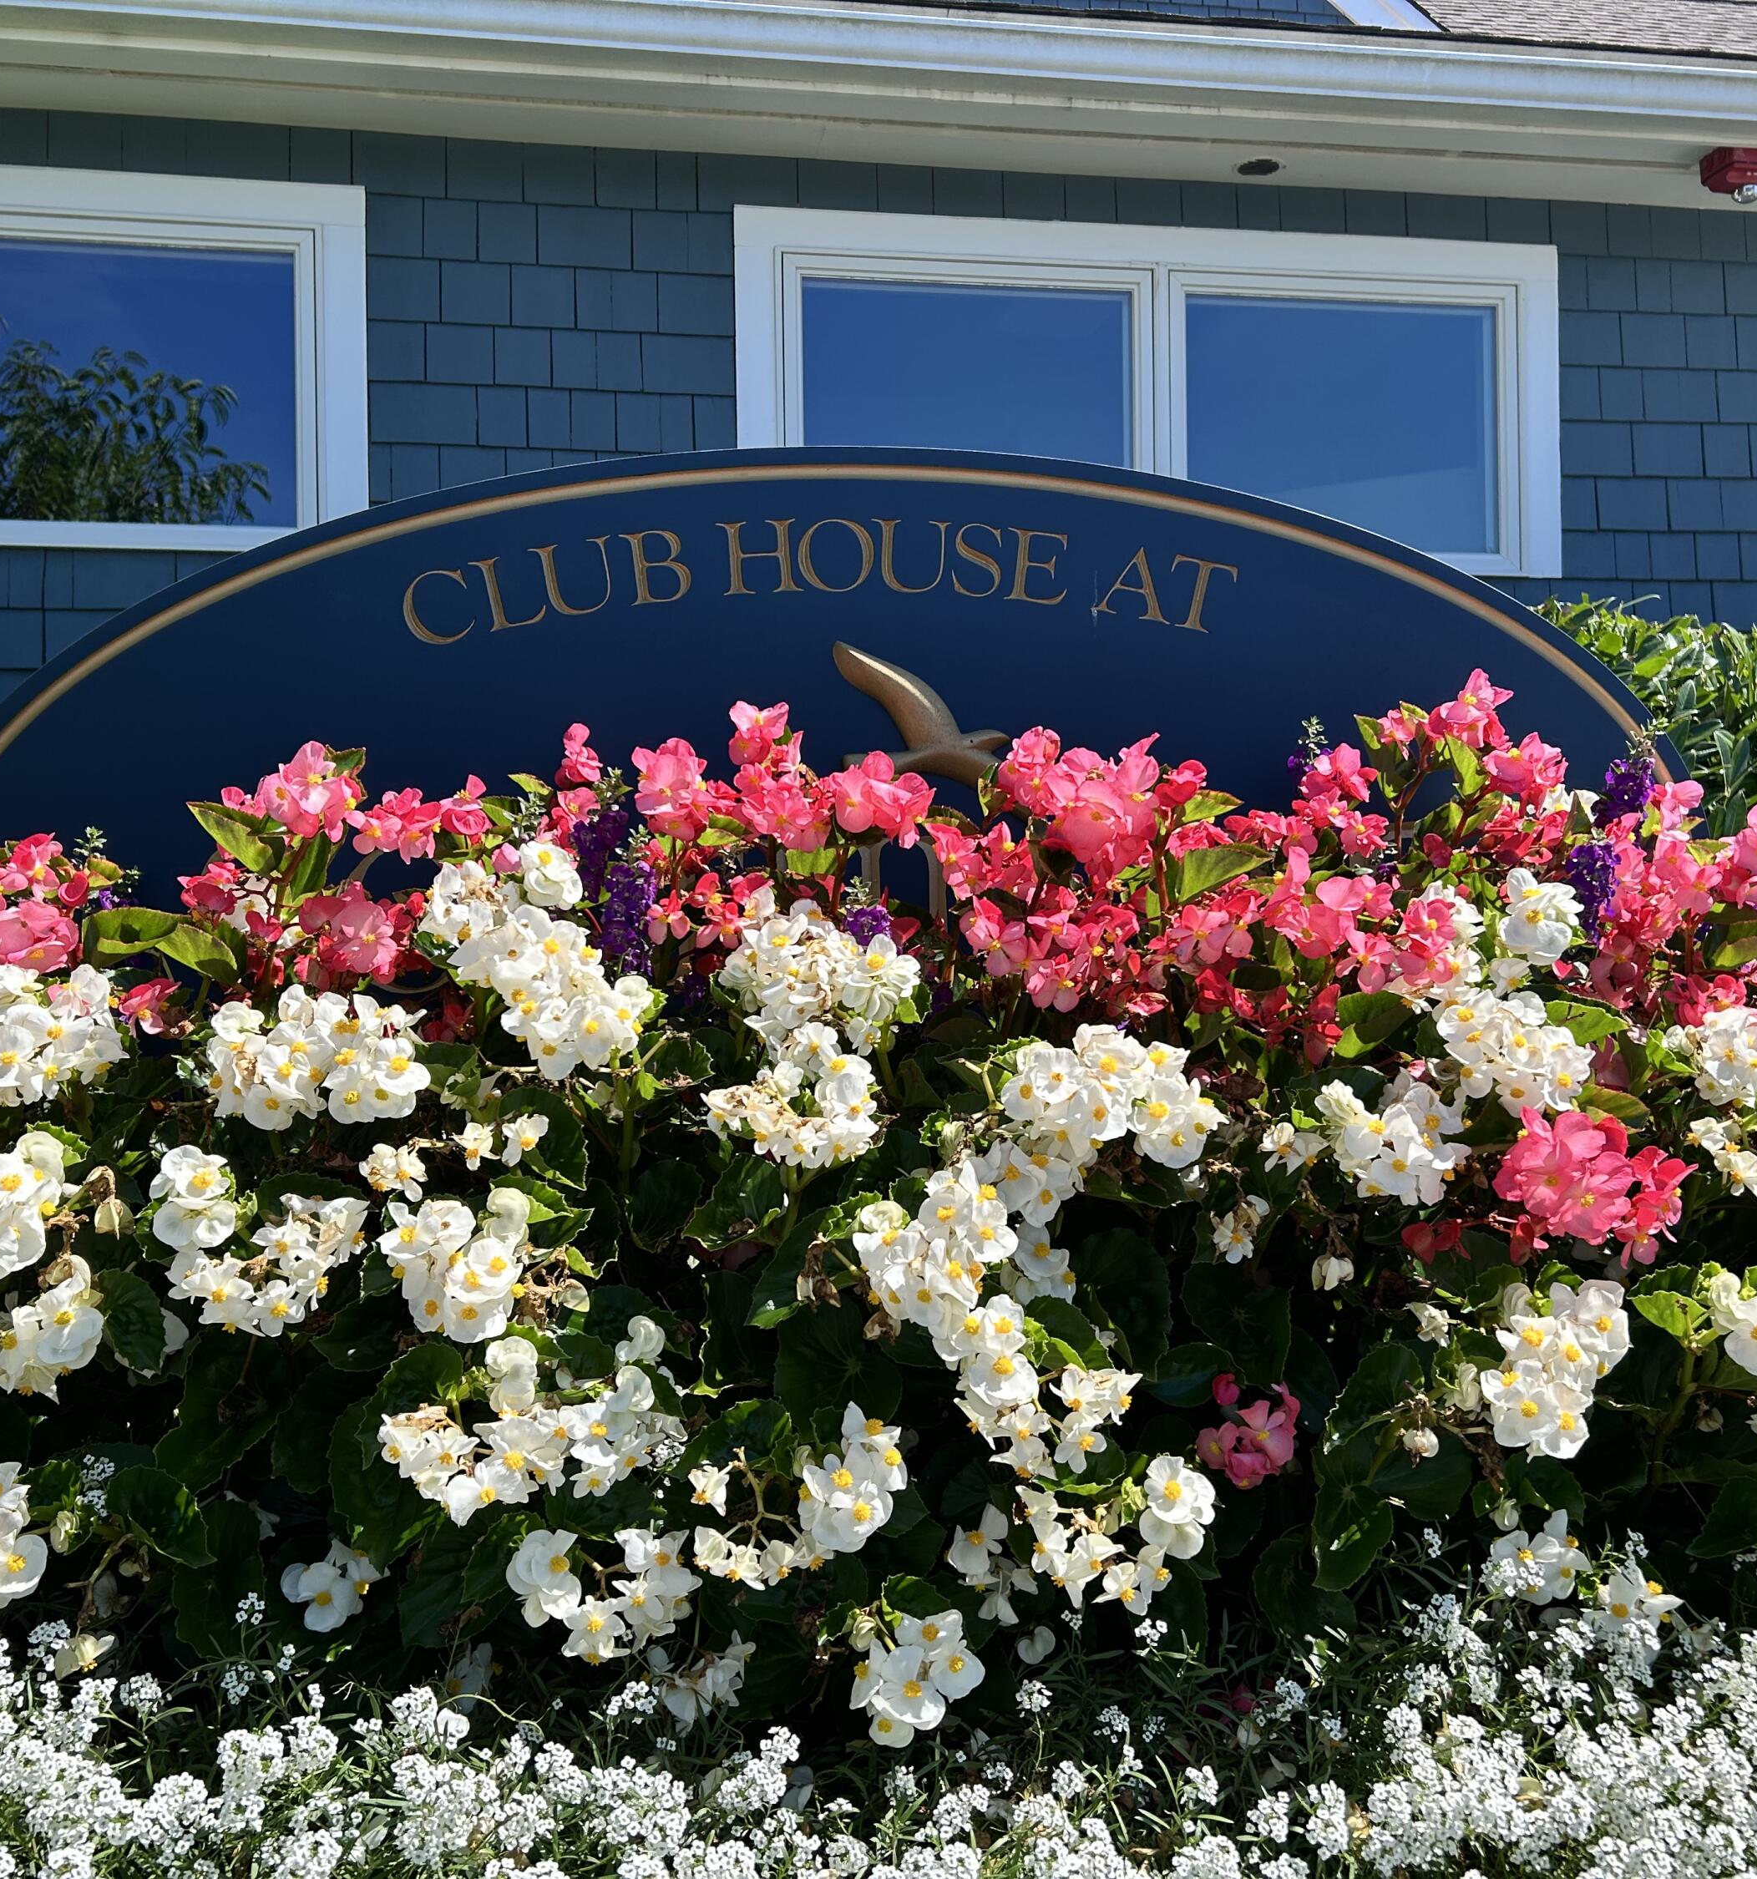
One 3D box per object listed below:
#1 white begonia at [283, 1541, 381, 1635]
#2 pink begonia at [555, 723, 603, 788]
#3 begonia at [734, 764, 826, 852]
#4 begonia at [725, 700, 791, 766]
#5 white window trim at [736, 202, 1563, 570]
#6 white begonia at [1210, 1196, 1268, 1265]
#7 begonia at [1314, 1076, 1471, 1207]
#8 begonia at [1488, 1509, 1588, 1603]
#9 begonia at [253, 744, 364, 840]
[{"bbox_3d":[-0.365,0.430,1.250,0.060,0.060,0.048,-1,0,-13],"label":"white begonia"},{"bbox_3d":[-0.310,-0.191,1.950,0.049,0.065,0.048,-1,0,-4],"label":"pink begonia"},{"bbox_3d":[-0.100,-0.134,1.900,0.092,0.082,0.080,-1,0,-1],"label":"begonia"},{"bbox_3d":[-0.122,-0.210,1.920,0.064,0.068,0.055,-1,0,-1],"label":"begonia"},{"bbox_3d":[0.629,-1.192,4.152,1.888,0.761,0.100,-1,0,-10],"label":"white window trim"},{"bbox_3d":[0.291,0.234,1.520,0.043,0.054,0.036,-1,0,2],"label":"white begonia"},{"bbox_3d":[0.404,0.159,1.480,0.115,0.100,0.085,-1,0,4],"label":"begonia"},{"bbox_3d":[0.484,0.453,1.380,0.071,0.067,0.060,-1,0,8],"label":"begonia"},{"bbox_3d":[-0.522,-0.136,1.720,0.095,0.088,0.071,-1,0,-14],"label":"begonia"}]

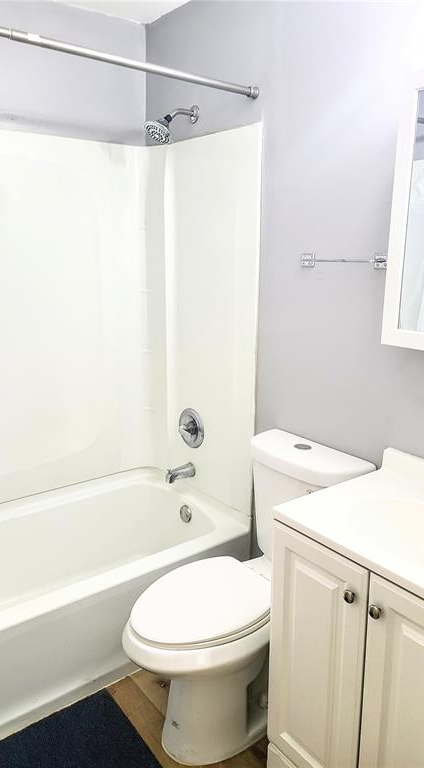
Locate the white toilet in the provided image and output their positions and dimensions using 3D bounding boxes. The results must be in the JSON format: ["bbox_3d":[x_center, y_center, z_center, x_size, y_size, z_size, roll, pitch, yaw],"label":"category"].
[{"bbox_3d":[0.063,0.673,1.804,0.763,0.860,0.441,-10,17,-37],"label":"white toilet"}]

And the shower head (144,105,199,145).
[{"bbox_3d":[-0.152,-0.985,2.185,0.217,0.152,0.118,-10,17,-37],"label":"shower head"}]

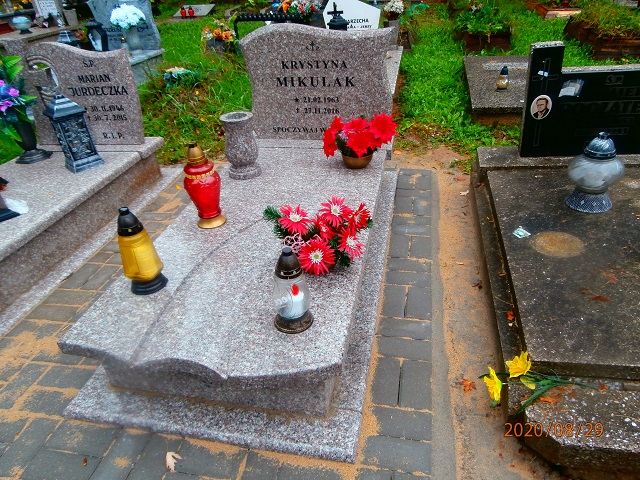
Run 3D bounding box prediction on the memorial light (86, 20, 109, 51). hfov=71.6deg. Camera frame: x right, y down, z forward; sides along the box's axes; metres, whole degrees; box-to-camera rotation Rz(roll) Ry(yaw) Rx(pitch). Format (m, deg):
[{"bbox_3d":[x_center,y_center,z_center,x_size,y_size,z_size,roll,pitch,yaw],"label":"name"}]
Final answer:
[{"bbox_3d":[-2.642,-2.399,5.327,0.190,0.470,0.190,3,34,12],"label":"memorial light"}]

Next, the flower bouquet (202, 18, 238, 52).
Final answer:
[{"bbox_3d":[-1.441,-2.897,6.300,0.450,0.420,0.360,3,34,12],"label":"flower bouquet"}]

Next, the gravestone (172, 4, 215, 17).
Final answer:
[{"bbox_3d":[-3.055,-5.574,10.800,0.760,0.240,0.500,3,34,12],"label":"gravestone"}]

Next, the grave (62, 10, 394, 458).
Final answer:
[{"bbox_3d":[-0.195,-0.306,1.890,0.945,0.925,1.935,3,34,12],"label":"grave"}]

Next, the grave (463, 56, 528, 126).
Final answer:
[{"bbox_3d":[1.745,-1.410,4.025,0.810,0.160,1.800,3,34,12],"label":"grave"}]

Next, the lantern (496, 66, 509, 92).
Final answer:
[{"bbox_3d":[1.486,-1.308,3.581,0.100,0.210,0.100,3,34,12],"label":"lantern"}]

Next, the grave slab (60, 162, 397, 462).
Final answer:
[{"bbox_3d":[-0.196,0.025,1.947,0.940,0.310,1.665,3,34,12],"label":"grave slab"}]

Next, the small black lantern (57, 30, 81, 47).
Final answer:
[{"bbox_3d":[-2.580,-1.944,4.614,0.220,0.420,0.220,3,34,12],"label":"small black lantern"}]

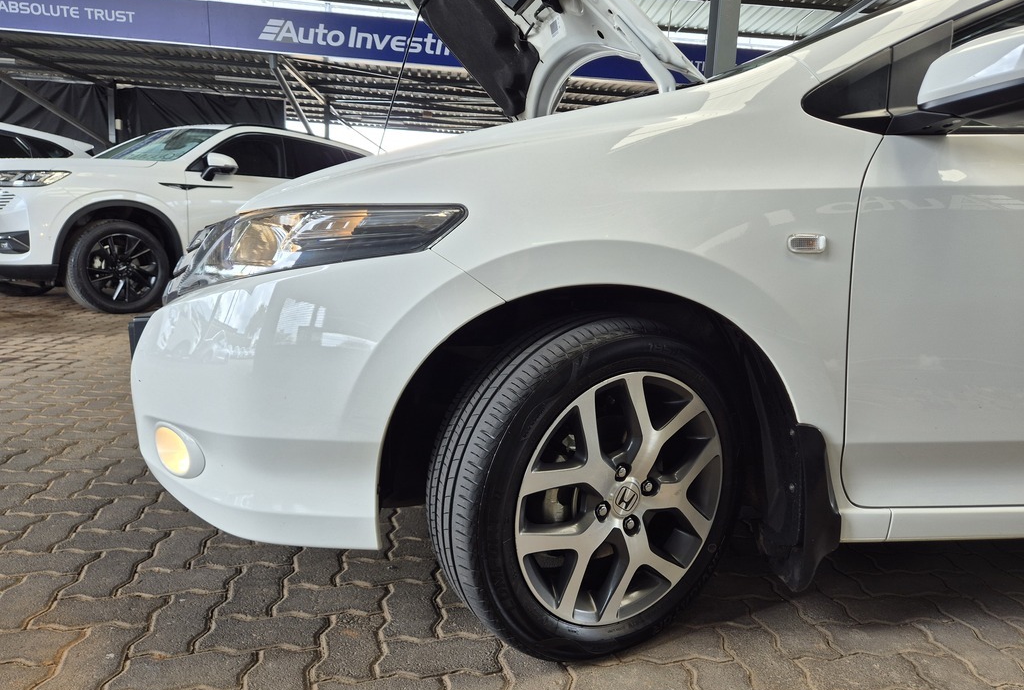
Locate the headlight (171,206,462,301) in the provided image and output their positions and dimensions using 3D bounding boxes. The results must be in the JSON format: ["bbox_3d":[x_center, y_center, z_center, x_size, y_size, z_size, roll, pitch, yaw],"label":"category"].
[{"bbox_3d":[-0.349,-0.158,1.202,0.530,0.190,0.360,1,9,-7],"label":"headlight"}]

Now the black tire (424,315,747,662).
[{"bbox_3d":[0.150,0.247,1.217,0.602,0.602,0.200,-3,10,-30],"label":"black tire"}]

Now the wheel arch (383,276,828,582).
[{"bbox_3d":[0.159,0.147,1.182,0.775,0.505,0.200,1,9,-7],"label":"wheel arch"}]

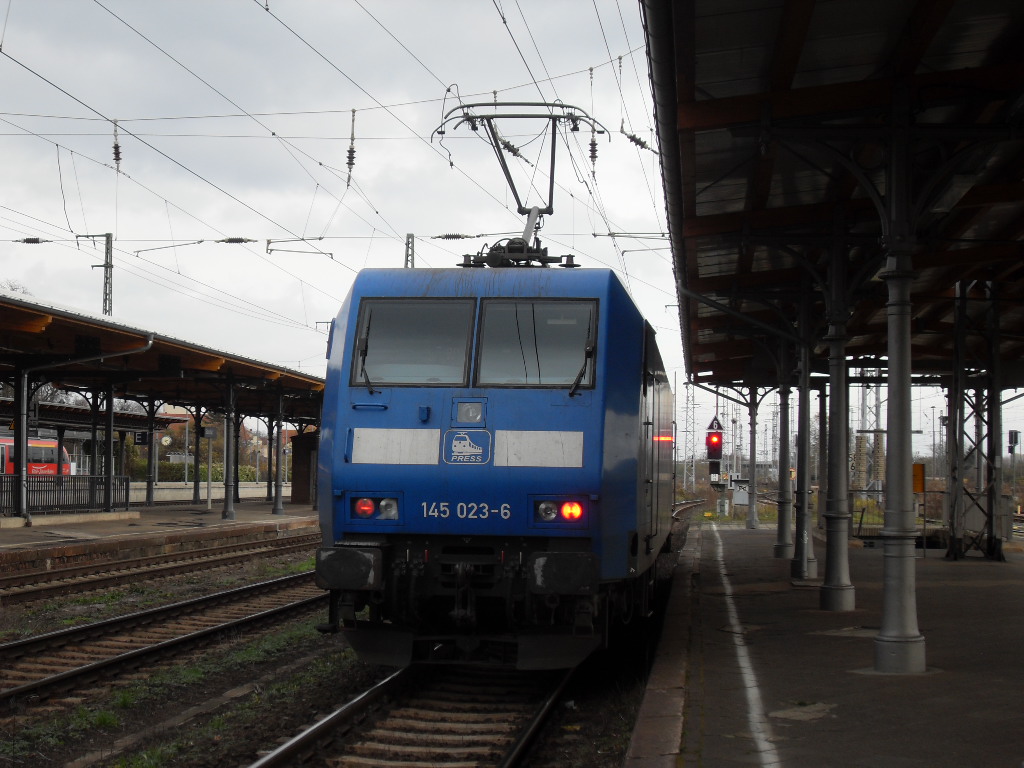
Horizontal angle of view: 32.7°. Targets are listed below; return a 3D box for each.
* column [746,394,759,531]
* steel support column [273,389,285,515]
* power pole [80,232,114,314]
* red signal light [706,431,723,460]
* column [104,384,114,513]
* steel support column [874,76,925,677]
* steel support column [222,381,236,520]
[{"bbox_3d":[7.110,2.022,51.516,0.380,4.450,0.380,0,-3,6],"label":"column"},{"bbox_3d":[-8.117,2.285,60.917,0.390,4.500,0.390,0,-3,6],"label":"steel support column"},{"bbox_3d":[-20.974,-0.748,87.644,1.700,13.700,0.600,0,-3,6],"label":"power pole"},{"bbox_3d":[8.491,2.585,73.000,0.640,1.200,0.400,0,-3,6],"label":"red signal light"},{"bbox_3d":[-11.139,1.745,48.393,0.240,3.600,0.240,0,-3,6],"label":"column"},{"bbox_3d":[3.063,-0.064,13.769,0.400,4.600,0.400,0,-3,6],"label":"steel support column"},{"bbox_3d":[-8.774,1.938,54.417,0.400,4.500,0.400,0,-3,6],"label":"steel support column"}]

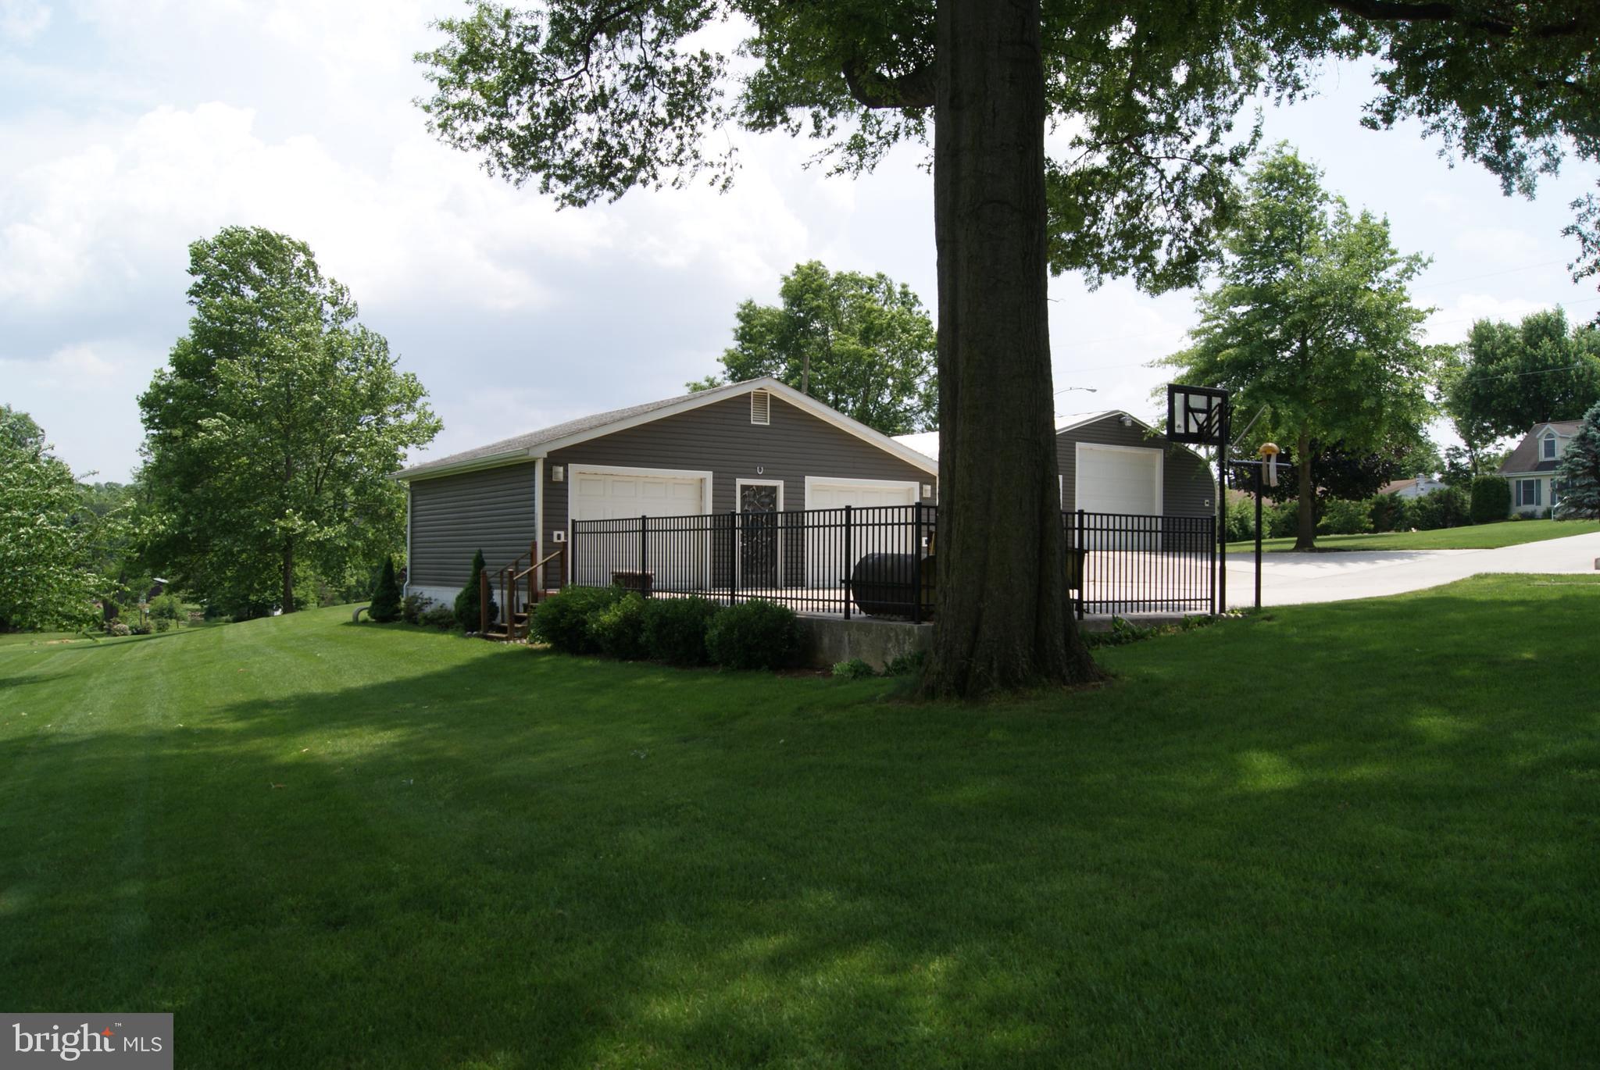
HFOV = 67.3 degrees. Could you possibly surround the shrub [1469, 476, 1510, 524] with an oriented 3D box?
[{"bbox_3d":[39.020,-1.983,68.000,2.400,2.760,2.300,0,-1,0],"label":"shrub"}]

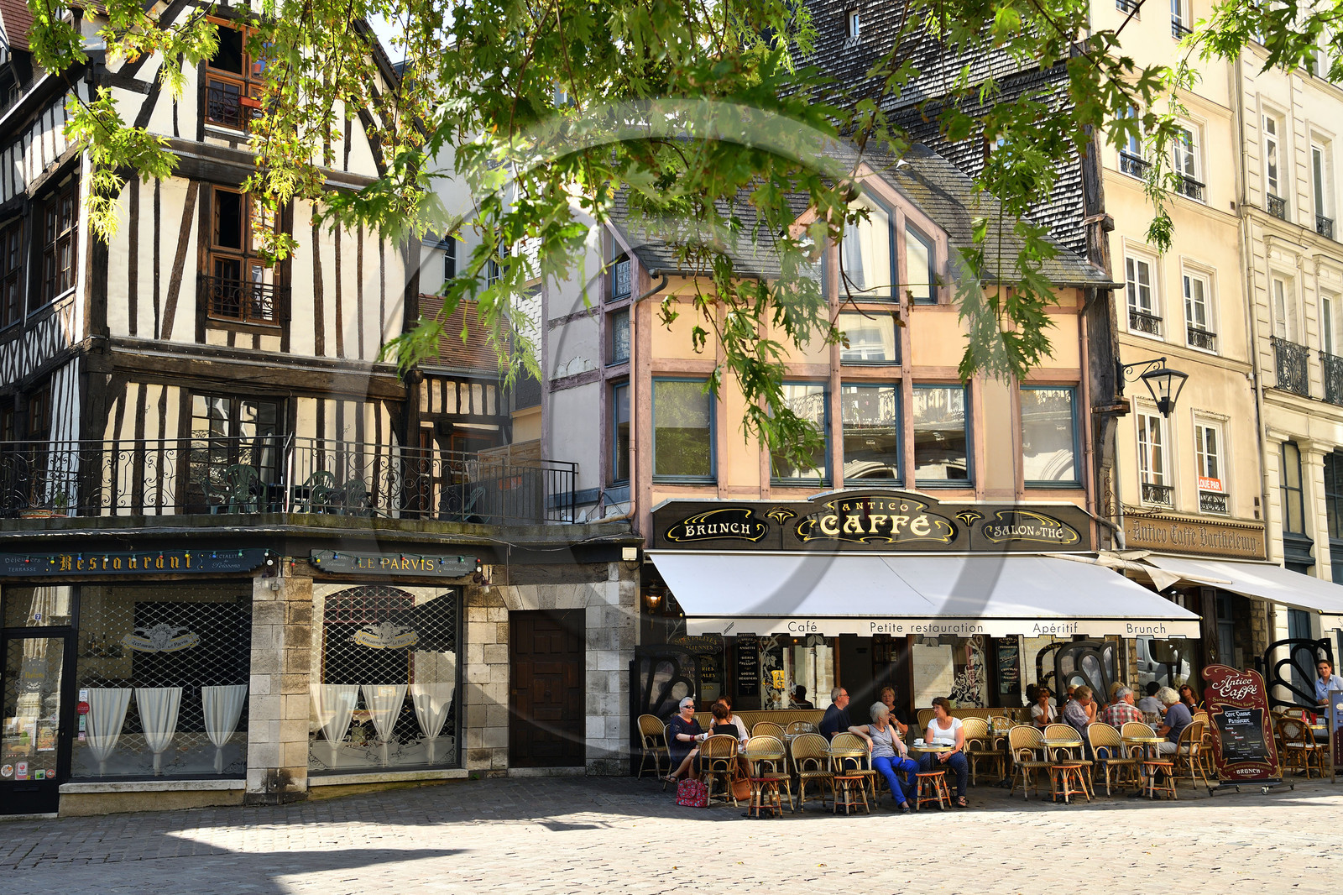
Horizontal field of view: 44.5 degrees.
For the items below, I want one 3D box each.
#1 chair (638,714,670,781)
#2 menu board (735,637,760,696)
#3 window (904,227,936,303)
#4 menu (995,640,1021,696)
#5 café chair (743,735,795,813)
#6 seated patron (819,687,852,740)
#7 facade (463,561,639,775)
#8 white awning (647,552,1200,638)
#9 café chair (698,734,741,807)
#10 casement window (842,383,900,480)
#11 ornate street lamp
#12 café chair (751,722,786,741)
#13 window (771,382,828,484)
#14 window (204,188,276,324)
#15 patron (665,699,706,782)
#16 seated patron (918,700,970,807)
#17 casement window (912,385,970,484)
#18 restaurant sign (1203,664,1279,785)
[{"bbox_3d":[-0.146,3.984,21.700,0.470,0.880,0.560,5,-10,-34],"label":"chair"},{"bbox_3d":[1.099,3.085,23.552,0.308,0.955,0.050,1,-8,-10],"label":"menu board"},{"bbox_3d":[3.628,-2.675,23.916,0.484,1.196,0.100,1,-9,-9],"label":"window"},{"bbox_3d":[4.902,3.133,23.869,0.322,0.936,0.040,1,-8,-7],"label":"menu"},{"bbox_3d":[1.171,3.911,19.703,0.465,0.880,0.540,1,-8,-12],"label":"café chair"},{"bbox_3d":[2.254,3.704,20.800,0.800,1.320,0.500,-4,-9,25],"label":"seated patron"},{"bbox_3d":[-1.720,3.143,23.340,2.456,3.004,0.350,0,-8,-3],"label":"facade"},{"bbox_3d":[3.251,1.943,22.174,6.749,1.282,3.170,1,-8,-10],"label":"white awning"},{"bbox_3d":[0.600,3.946,20.154,0.465,0.880,0.540,2,-8,-17],"label":"café chair"},{"bbox_3d":[2.955,-0.213,24.294,0.909,1.530,0.120,1,-8,-10],"label":"casement window"},{"bbox_3d":[7.194,-0.924,24.721,0.480,0.970,1.030,7,-12,-43],"label":"ornate street lamp"},{"bbox_3d":[1.340,4.072,21.635,0.450,0.880,0.530,1,-9,-10],"label":"café chair"},{"bbox_3d":[1.810,-0.204,23.253,0.861,1.453,0.100,1,-9,-9],"label":"window"},{"bbox_3d":[-6.739,-3.044,26.008,1.154,2.119,0.150,5,-10,-33],"label":"window"},{"bbox_3d":[0.208,3.863,21.578,0.680,1.200,0.500,-7,-10,40],"label":"patron"},{"bbox_3d":[3.324,3.714,20.002,0.560,1.280,0.820,-2,-8,8],"label":"seated patron"},{"bbox_3d":[4.176,-0.204,25.291,0.900,1.570,0.130,1,-8,-10],"label":"casement window"},{"bbox_3d":[7.413,3.585,21.292,0.860,1.530,0.120,-13,-14,36],"label":"restaurant sign"}]

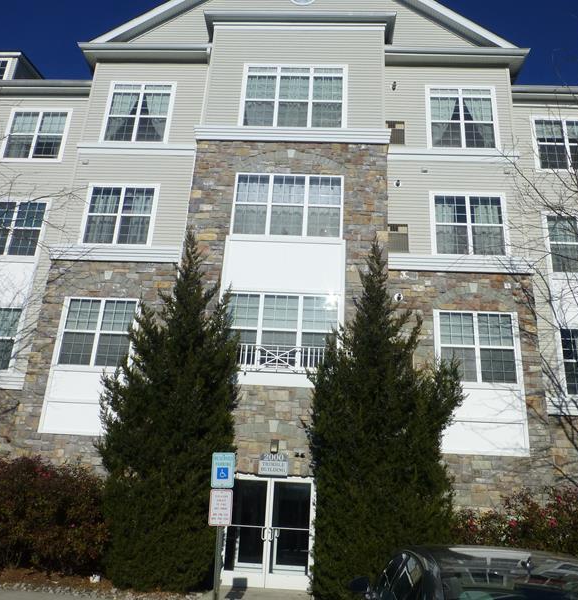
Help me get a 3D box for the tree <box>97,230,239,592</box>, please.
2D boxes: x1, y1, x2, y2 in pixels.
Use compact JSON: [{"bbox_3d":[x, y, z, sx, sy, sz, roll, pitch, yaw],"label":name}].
[{"bbox_3d":[-2.443,1.851,11.438,2.857,7.303,2.700,2,-20,4],"label":"tree"}]

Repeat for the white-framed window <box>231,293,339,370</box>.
[{"bbox_3d":[-0.188,0.710,12.850,2.720,1.857,0.180,2,-20,4],"label":"white-framed window"}]

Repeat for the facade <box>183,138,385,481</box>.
[{"bbox_3d":[-0.155,0.403,13.192,5.068,9.520,0.500,2,-20,4],"label":"facade"}]

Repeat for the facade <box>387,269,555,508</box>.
[{"bbox_3d":[4.108,2.393,12.962,3.596,6.415,0.450,2,-20,4],"label":"facade"}]

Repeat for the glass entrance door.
[{"bbox_3d":[-0.437,4.773,11.504,1.897,2.145,0.160,2,-20,4],"label":"glass entrance door"}]

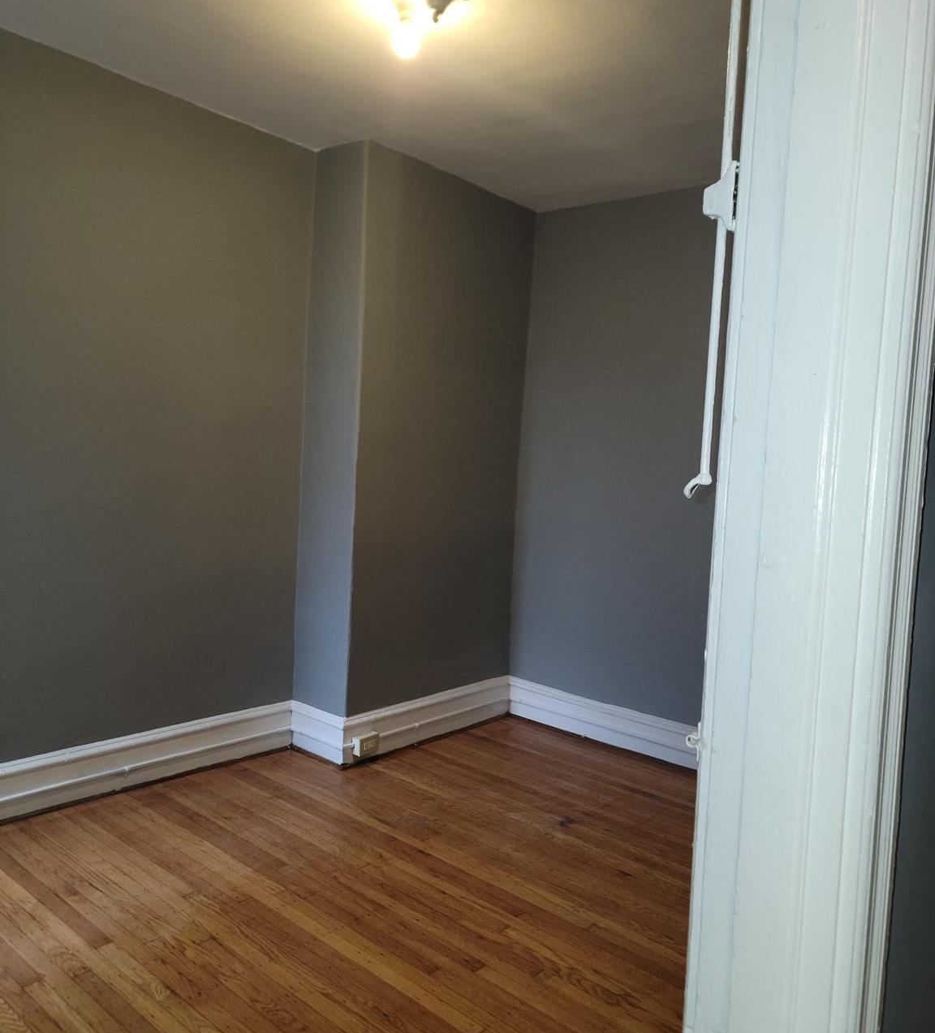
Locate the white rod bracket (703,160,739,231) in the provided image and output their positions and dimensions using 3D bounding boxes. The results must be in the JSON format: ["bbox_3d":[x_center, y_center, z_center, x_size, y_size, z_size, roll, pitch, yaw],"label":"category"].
[{"bbox_3d":[0.238,-0.292,0.803,0.031,0.063,0.022,6,4,41],"label":"white rod bracket"}]

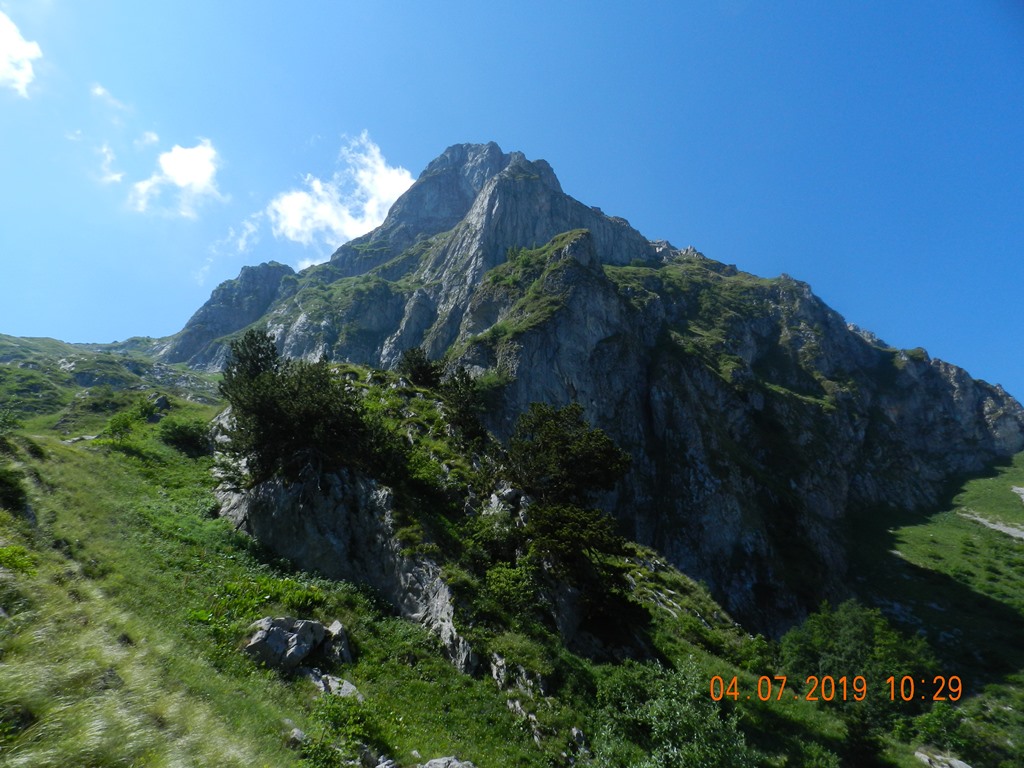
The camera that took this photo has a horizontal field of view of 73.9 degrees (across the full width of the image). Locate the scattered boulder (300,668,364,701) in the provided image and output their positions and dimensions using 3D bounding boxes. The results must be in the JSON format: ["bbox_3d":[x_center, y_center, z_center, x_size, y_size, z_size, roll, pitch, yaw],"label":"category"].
[{"bbox_3d":[-3.430,5.761,13.000,1.200,0.450,0.850,1,-5,-6],"label":"scattered boulder"}]

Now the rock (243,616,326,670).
[{"bbox_3d":[-4.614,5.263,13.800,1.600,0.900,1.200,1,-5,-6],"label":"rock"}]

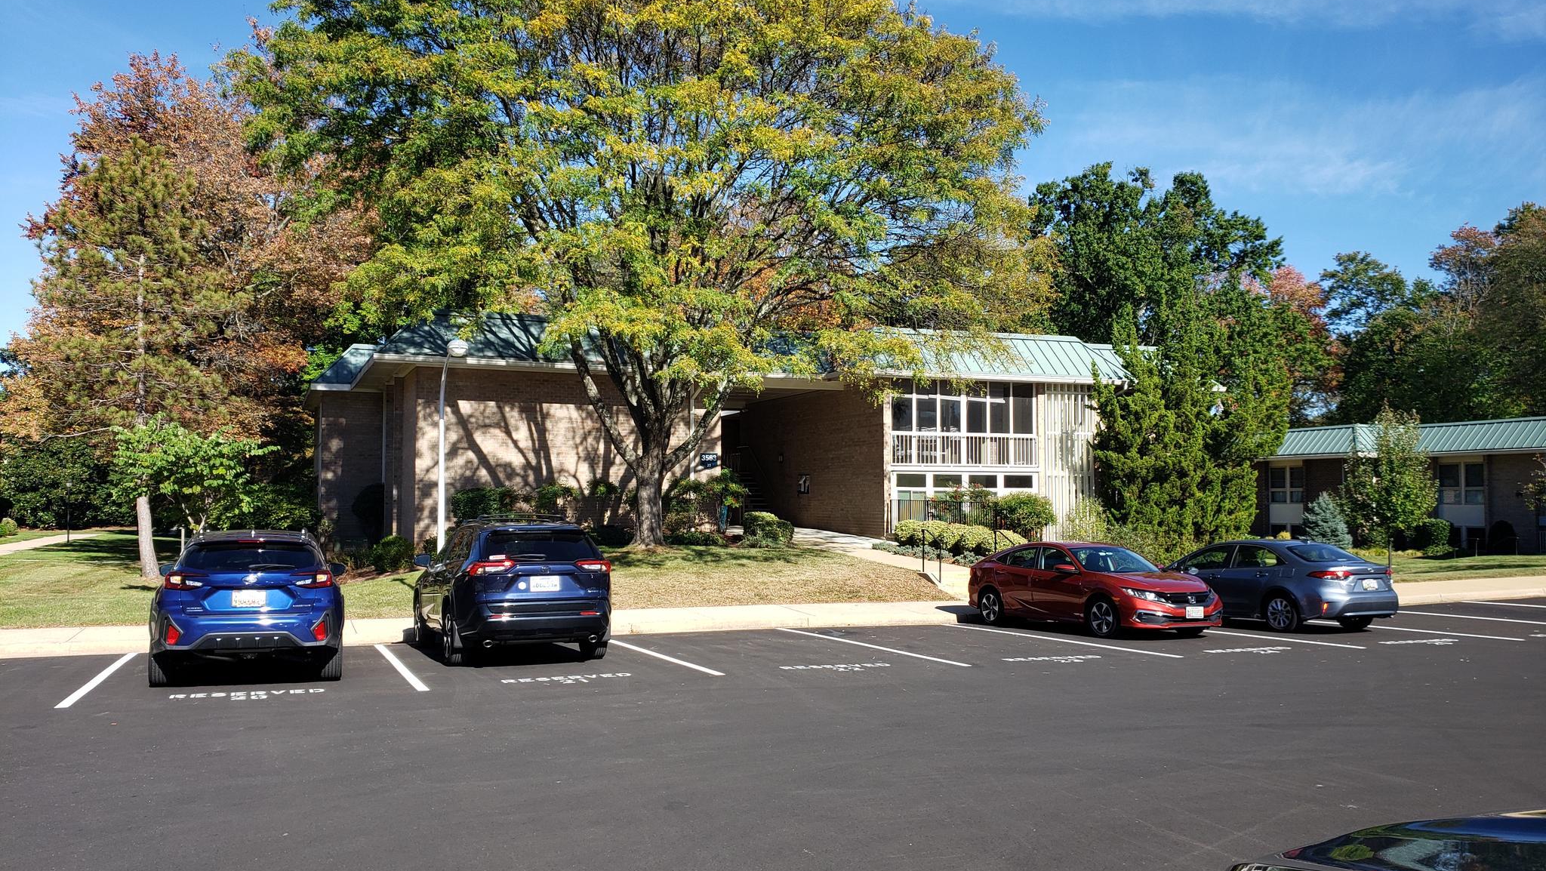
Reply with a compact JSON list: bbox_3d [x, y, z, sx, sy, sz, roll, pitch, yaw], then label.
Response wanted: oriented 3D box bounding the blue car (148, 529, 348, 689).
[{"bbox_3d":[-5.940,1.864,13.295,1.830,1.600,4.480,1,-4,-23],"label":"blue car"}]

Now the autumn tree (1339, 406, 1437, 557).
[{"bbox_3d":[20.931,1.600,39.660,2.950,5.150,2.950,-2,-4,28],"label":"autumn tree"}]

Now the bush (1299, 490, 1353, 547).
[{"bbox_3d":[20.007,3.180,42.070,1.750,2.250,1.750,-2,-4,25],"label":"bush"}]

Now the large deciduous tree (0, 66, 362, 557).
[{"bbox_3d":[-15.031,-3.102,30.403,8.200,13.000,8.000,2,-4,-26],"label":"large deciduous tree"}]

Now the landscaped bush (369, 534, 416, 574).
[{"bbox_3d":[-8.618,2.646,26.328,1.000,0.920,1.000,1,-4,-18],"label":"landscaped bush"}]

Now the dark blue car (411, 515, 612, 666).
[{"bbox_3d":[-3.524,1.960,15.246,1.880,1.730,4.600,2,-4,-24],"label":"dark blue car"}]

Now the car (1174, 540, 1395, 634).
[{"bbox_3d":[8.078,2.441,19.375,1.800,1.440,4.630,1,-4,-22],"label":"car"}]

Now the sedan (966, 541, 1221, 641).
[{"bbox_3d":[4.915,2.364,18.298,1.820,1.420,4.630,2,-4,-25],"label":"sedan"}]

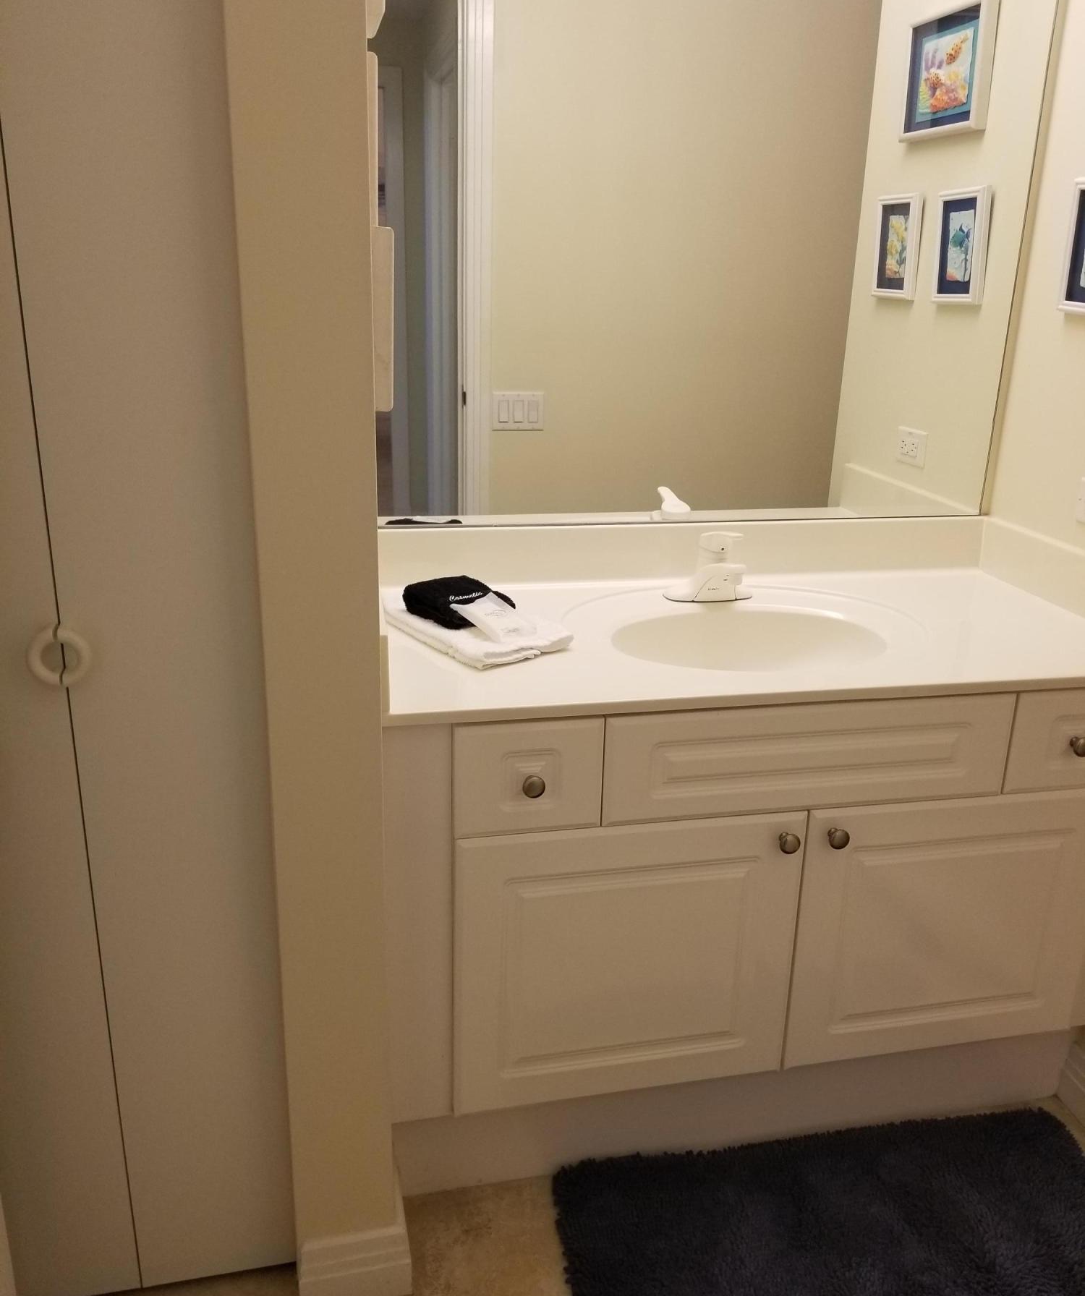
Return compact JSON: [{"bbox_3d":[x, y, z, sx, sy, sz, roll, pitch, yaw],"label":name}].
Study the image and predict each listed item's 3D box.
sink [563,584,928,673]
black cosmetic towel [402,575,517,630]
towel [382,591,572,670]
[{"bbox_3d":[0.302,0.032,1.655,0.550,0.150,0.455,-3,19,-12],"label":"sink"},{"bbox_3d":[-0.117,-0.068,1.578,0.117,0.038,0.117,-13,23,-36],"label":"black cosmetic towel"},{"bbox_3d":[-0.109,-0.038,1.565,0.160,0.029,0.320,-12,22,-35],"label":"towel"}]

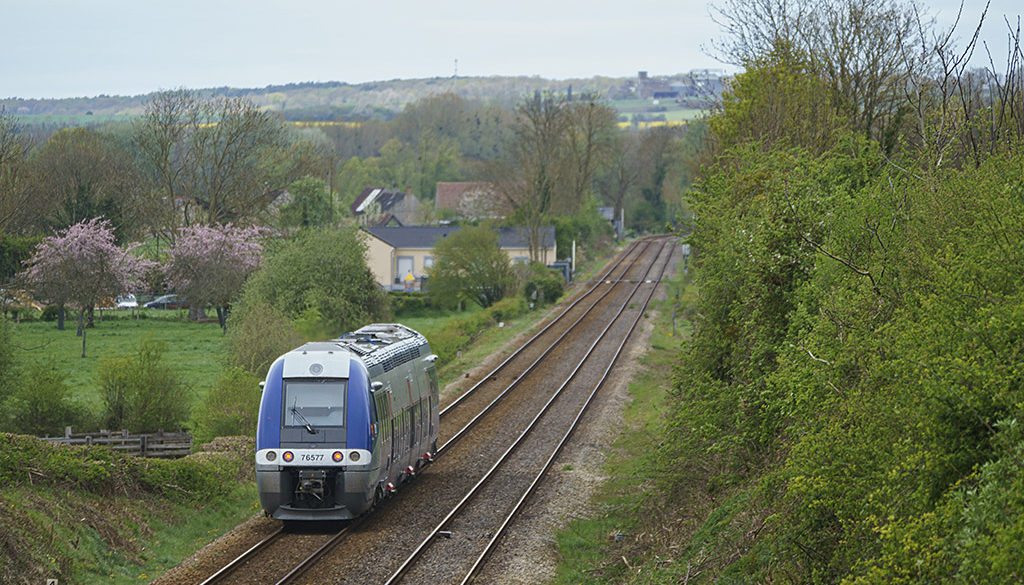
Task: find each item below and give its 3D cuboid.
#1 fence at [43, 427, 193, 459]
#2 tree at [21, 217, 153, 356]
[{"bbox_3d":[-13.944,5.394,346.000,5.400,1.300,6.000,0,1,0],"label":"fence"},{"bbox_3d":[-26.881,-0.821,620.000,8.200,7.700,7.800,0,1,0],"label":"tree"}]

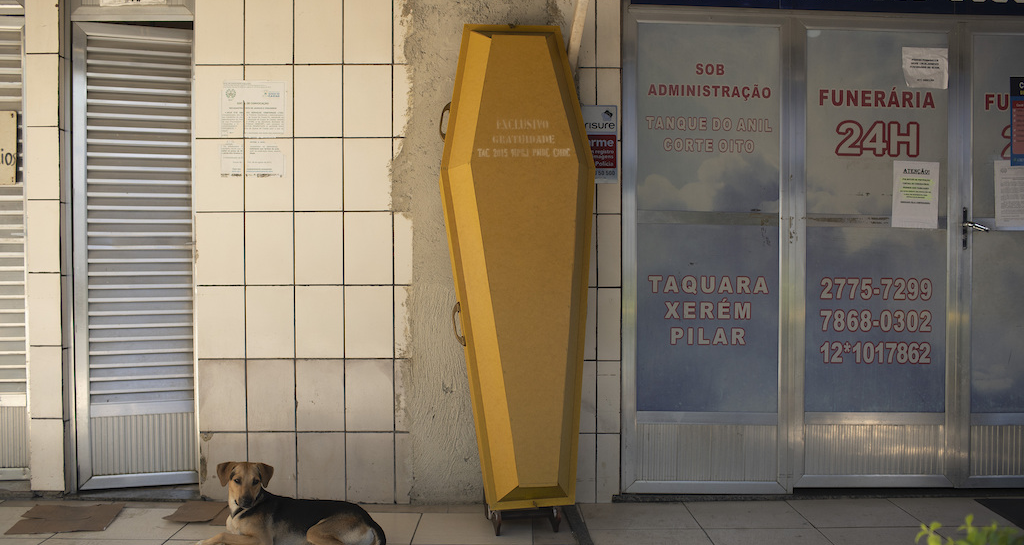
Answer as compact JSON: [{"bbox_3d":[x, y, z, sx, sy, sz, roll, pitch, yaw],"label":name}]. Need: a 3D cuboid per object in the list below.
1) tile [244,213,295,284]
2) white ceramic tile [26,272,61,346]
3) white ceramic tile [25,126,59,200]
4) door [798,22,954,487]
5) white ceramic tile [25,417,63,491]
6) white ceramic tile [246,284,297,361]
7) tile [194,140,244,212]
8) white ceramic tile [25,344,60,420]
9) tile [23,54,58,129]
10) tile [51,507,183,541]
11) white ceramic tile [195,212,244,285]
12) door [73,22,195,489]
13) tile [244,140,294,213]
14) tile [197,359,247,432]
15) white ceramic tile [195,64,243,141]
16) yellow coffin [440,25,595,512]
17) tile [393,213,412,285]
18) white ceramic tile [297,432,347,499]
[{"bbox_3d":[-1.000,-0.097,4.118,0.203,0.299,0.010,0,1,0],"label":"tile"},{"bbox_3d":[-1.937,0.154,4.135,0.134,0.300,0.010,0,1,0],"label":"white ceramic tile"},{"bbox_3d":[-1.946,-0.454,4.134,0.140,0.306,0.010,0,1,-2],"label":"white ceramic tile"},{"bbox_3d":[1.549,-0.081,4.230,0.690,2.000,0.050,0,1,-1],"label":"door"},{"bbox_3d":[-1.903,0.748,4.085,0.140,0.300,0.012,0,1,-1],"label":"white ceramic tile"},{"bbox_3d":[-1.036,0.215,4.275,0.209,0.312,0.010,0,1,1],"label":"white ceramic tile"},{"bbox_3d":[-1.248,-0.416,4.266,0.207,0.311,0.010,0,1,1],"label":"tile"},{"bbox_3d":[-1.941,0.459,4.151,0.134,0.306,0.010,0,1,-2],"label":"white ceramic tile"},{"bbox_3d":[-1.908,-0.743,4.053,0.137,0.300,0.012,0,1,-1],"label":"tile"},{"bbox_3d":[-1.452,0.965,3.820,0.435,0.010,0.435,0,1,0],"label":"tile"},{"bbox_3d":[-1.249,-0.100,4.272,0.206,0.312,0.010,0,1,1],"label":"white ceramic tile"},{"bbox_3d":[-1.654,-0.065,4.440,0.521,2.043,0.035,0,1,-17],"label":"door"},{"bbox_3d":[-0.998,-0.401,4.090,0.200,0.300,0.012,0,1,-1],"label":"tile"},{"bbox_3d":[-1.246,0.531,4.287,0.204,0.310,0.010,0,1,-1],"label":"tile"},{"bbox_3d":[-1.203,-0.703,4.111,0.197,0.299,0.010,0,1,0],"label":"white ceramic tile"},{"bbox_3d":[0.041,-0.043,3.820,0.600,1.870,0.350,-2,-6,-8],"label":"yellow coffin"},{"bbox_3d":[-0.449,-0.100,4.102,0.080,0.300,0.012,0,1,-1],"label":"tile"},{"bbox_3d":[-0.821,0.844,4.299,0.208,0.305,0.010,0,1,-1],"label":"white ceramic tile"}]

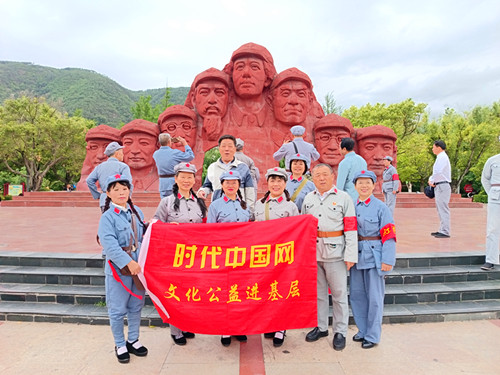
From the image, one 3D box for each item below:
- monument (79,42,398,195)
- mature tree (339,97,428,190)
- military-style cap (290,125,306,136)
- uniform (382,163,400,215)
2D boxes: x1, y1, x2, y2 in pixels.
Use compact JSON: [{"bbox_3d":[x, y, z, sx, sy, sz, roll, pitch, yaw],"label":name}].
[{"bbox_3d":[-0.500,-3.250,16.300,14.800,6.900,3.600,0,1,0],"label":"monument"},{"bbox_3d":[8.550,-2.600,22.000,5.700,6.200,5.400,0,1,0],"label":"mature tree"},{"bbox_3d":[0.700,-0.820,5.030,0.230,0.140,0.270,0,10,0],"label":"military-style cap"},{"bbox_3d":[3.700,0.110,9.030,0.310,1.400,0.470,0,2,-16],"label":"uniform"}]

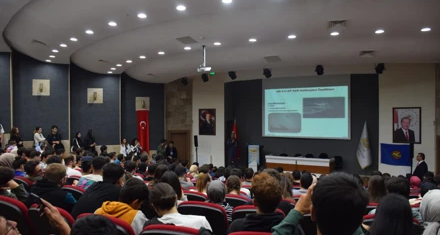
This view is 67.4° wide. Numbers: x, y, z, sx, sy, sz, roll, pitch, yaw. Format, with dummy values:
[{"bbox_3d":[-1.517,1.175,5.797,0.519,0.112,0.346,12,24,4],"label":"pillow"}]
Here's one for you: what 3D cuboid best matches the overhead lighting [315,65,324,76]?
[{"bbox_3d":[4.001,-1.881,13.200,0.340,0.420,0.380,0,0,25],"label":"overhead lighting"}]

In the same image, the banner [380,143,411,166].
[{"bbox_3d":[6.558,1.394,12.300,0.980,0.840,0.080,0,0,32],"label":"banner"}]

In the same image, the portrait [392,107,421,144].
[{"bbox_3d":[7.221,0.327,12.705,0.980,1.380,0.050,0,0,25],"label":"portrait"}]

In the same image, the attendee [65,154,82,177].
[{"bbox_3d":[-2.740,1.340,6.470,0.500,1.280,0.750,0,0,35],"label":"attendee"}]

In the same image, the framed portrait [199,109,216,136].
[{"bbox_3d":[-0.610,0.238,16.364,0.950,1.330,0.050,0,0,25],"label":"framed portrait"}]

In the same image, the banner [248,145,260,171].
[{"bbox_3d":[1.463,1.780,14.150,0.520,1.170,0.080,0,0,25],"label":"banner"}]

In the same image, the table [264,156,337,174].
[{"bbox_3d":[3.220,1.980,13.450,2.550,0.750,0.750,0,0,25],"label":"table"}]

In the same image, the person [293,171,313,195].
[{"bbox_3d":[1.380,1.470,5.250,0.500,1.280,0.750,0,0,19],"label":"person"}]

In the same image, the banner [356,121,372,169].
[{"bbox_3d":[5.969,1.154,13.600,0.650,2.000,0.350,0,0,25],"label":"banner"}]

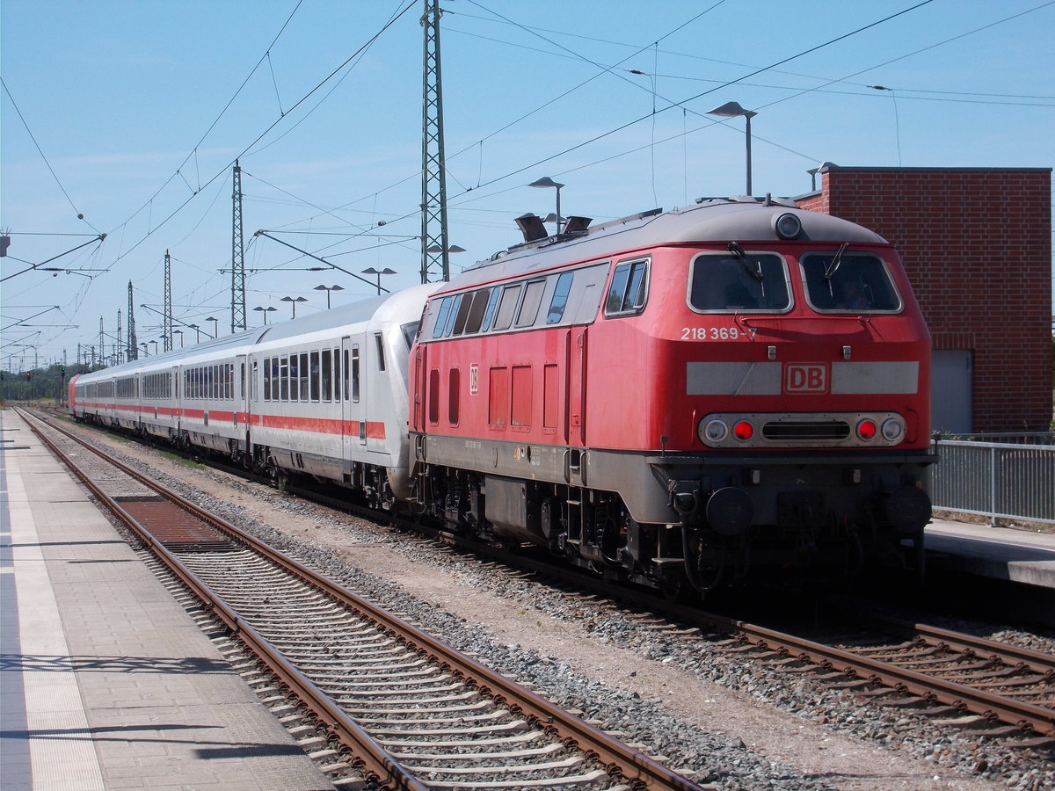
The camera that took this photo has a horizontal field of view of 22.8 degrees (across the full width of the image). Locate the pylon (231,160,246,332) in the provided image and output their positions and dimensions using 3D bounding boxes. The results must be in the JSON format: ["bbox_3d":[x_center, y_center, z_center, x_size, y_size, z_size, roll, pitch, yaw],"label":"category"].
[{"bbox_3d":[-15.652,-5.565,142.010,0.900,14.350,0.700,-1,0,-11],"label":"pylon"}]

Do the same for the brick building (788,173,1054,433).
[{"bbox_3d":[5.906,-0.999,42.212,3.650,4.950,4.500,-1,0,-11],"label":"brick building"}]

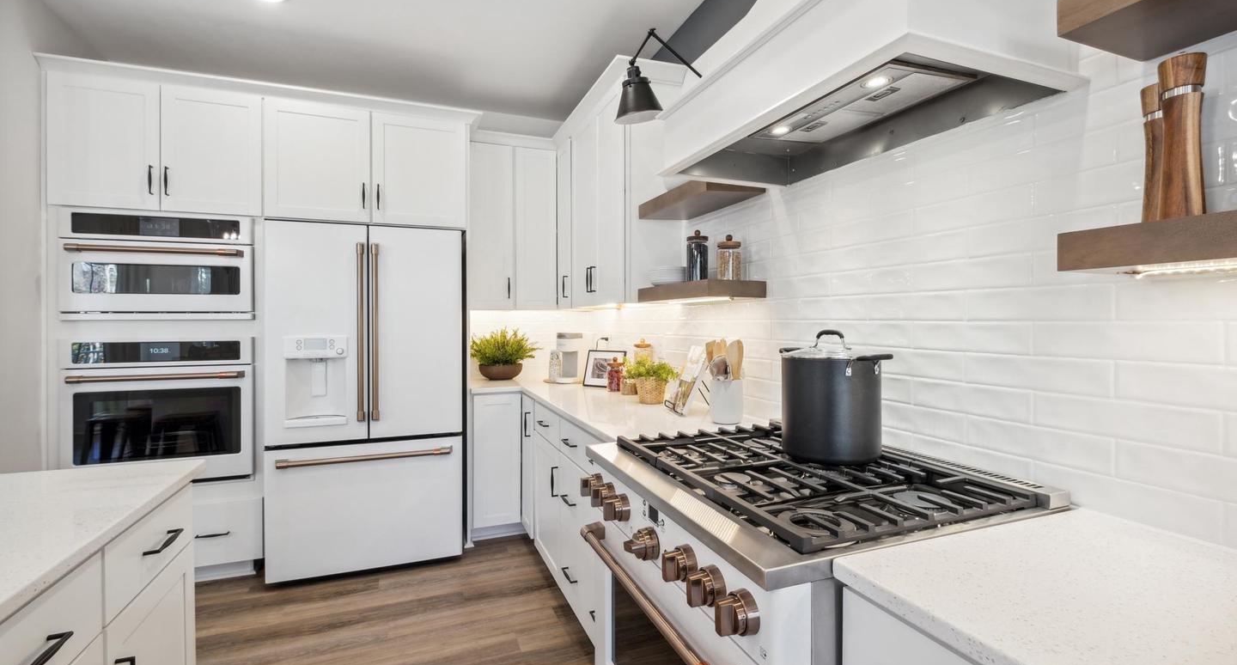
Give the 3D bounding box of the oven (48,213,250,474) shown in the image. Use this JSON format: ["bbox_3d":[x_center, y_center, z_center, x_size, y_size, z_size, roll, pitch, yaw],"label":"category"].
[{"bbox_3d":[-2.324,0.083,2.756,0.758,1.355,0.630,0,1,-22],"label":"oven"}]

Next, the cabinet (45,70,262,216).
[{"bbox_3d":[-2.351,-0.910,2.792,0.843,0.630,0.600,0,1,-22],"label":"cabinet"}]

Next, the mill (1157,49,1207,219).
[{"bbox_3d":[0.872,-0.294,0.799,0.052,0.255,0.052,0,1,-22],"label":"mill"}]

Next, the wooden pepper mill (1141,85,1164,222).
[{"bbox_3d":[0.926,-0.296,0.880,0.052,0.255,0.052,0,1,-22],"label":"wooden pepper mill"}]

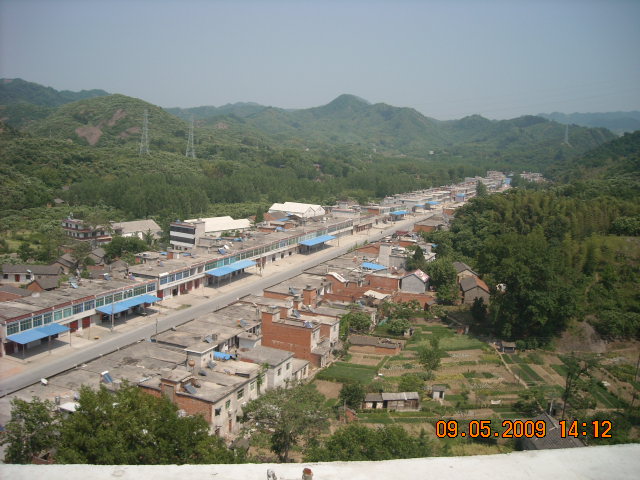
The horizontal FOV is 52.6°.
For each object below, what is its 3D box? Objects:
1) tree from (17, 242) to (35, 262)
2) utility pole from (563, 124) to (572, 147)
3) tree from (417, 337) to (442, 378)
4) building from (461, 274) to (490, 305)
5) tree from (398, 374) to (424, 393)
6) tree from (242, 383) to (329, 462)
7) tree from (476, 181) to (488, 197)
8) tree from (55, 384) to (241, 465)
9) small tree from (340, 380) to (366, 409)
[{"bbox_3d":[-110.527,4.693,242.389,6.742,7.621,6.742,1,10,0],"label":"tree"},{"bbox_3d":[458.971,-194.344,1200.000,9.500,38.000,8.500,1,10,0],"label":"utility pole"},{"bbox_3d":[23.335,24.622,136.648,5.490,8.841,5.490,1,10,0],"label":"tree"},{"bbox_3d":[48.603,15.818,201.465,7.597,5.600,12.500,2,10,7],"label":"building"},{"bbox_3d":[18.106,28.458,127.413,5.119,4.150,4.863,1,10,0],"label":"tree"},{"bbox_3d":[-5.276,28.328,100.231,13.321,12.541,12.655,1,10,0],"label":"tree"},{"bbox_3d":[131.056,-40.843,520.959,10.063,14.108,10.063,1,10,0],"label":"tree"},{"bbox_3d":[-22.281,25.211,82.956,23.310,13.270,15.150,1,10,0],"label":"tree"},{"bbox_3d":[6.099,28.720,119.856,5.186,5.677,5.186,1,10,0],"label":"small tree"}]

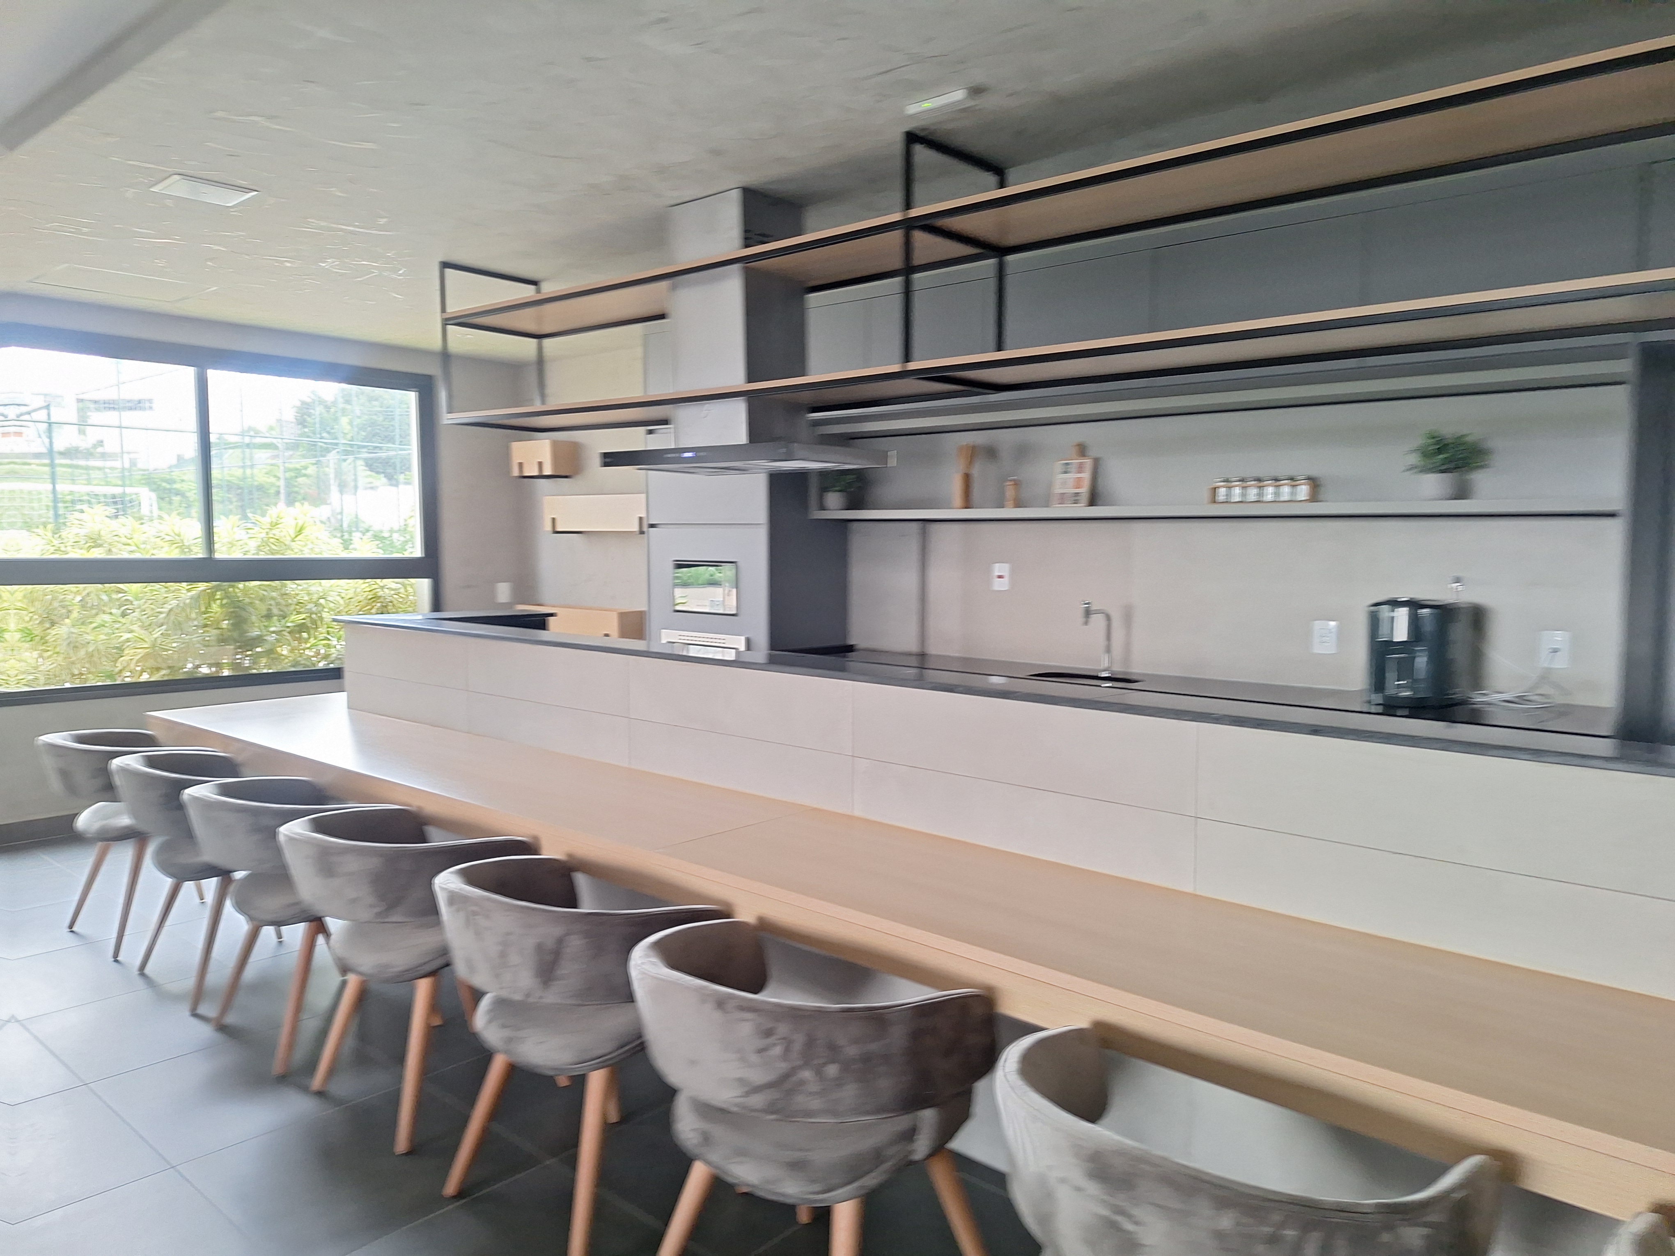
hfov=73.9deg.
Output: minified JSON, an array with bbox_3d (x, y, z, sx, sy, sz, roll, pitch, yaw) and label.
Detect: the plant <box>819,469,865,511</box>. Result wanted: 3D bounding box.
[{"bbox_3d":[0.009,-0.683,5.348,0.220,0.230,0.220,0,5,0],"label":"plant"}]

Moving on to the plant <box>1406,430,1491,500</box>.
[{"bbox_3d":[2.025,-0.538,3.692,0.250,0.230,0.240,4,6,41],"label":"plant"}]

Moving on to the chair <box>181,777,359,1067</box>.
[{"bbox_3d":[-1.577,0.823,3.278,0.565,0.760,0.580,4,6,41],"label":"chair"}]

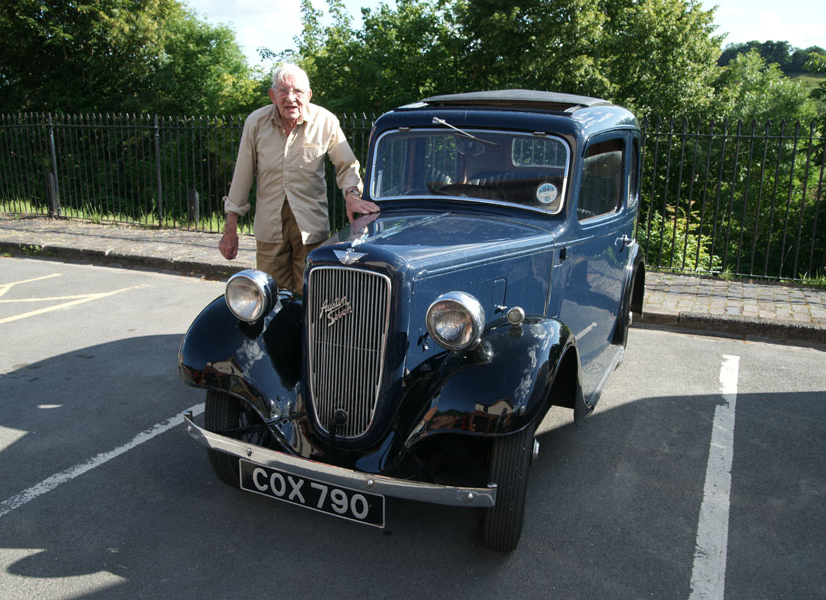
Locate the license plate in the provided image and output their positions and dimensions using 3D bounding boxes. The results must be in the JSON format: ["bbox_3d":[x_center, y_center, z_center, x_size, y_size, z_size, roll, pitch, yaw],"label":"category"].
[{"bbox_3d":[-0.319,0.593,2.155,0.516,0.110,0.016,7,15,23],"label":"license plate"}]

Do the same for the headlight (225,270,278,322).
[{"bbox_3d":[-0.546,-0.015,2.439,0.162,0.162,0.135,6,14,23],"label":"headlight"}]

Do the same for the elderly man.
[{"bbox_3d":[-0.523,-0.228,3.228,0.700,1.650,0.450,1,12,0],"label":"elderly man"}]

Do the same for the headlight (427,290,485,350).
[{"bbox_3d":[0.138,0.060,2.149,0.162,0.162,0.135,6,14,23],"label":"headlight"}]

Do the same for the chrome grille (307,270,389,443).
[{"bbox_3d":[-0.214,0.174,2.287,0.292,0.566,0.050,7,8,23],"label":"chrome grille"}]

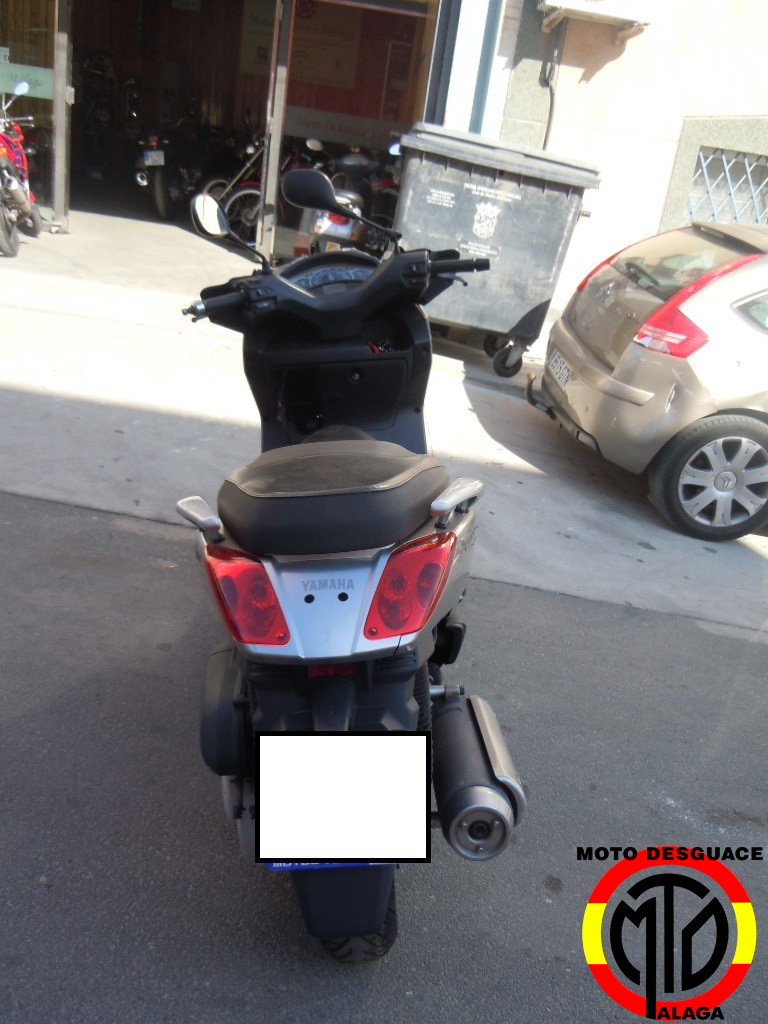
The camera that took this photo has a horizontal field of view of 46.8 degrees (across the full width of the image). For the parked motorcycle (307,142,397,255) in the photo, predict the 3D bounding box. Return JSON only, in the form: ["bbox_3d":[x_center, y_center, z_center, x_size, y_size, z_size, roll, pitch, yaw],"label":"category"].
[{"bbox_3d":[-0.230,-2.223,7.050,0.750,1.140,1.850,10,22,4],"label":"parked motorcycle"}]

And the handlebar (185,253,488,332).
[{"bbox_3d":[-0.121,-0.583,2.317,0.790,0.170,0.250,-7,22,-8],"label":"handlebar"}]

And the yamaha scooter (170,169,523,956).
[{"bbox_3d":[-0.095,-0.119,2.197,0.790,1.330,2.150,-2,22,-1],"label":"yamaha scooter"}]

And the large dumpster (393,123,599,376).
[{"bbox_3d":[0.686,-1.840,6.331,1.309,1.451,1.000,14,22,3],"label":"large dumpster"}]

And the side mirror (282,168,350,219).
[{"bbox_3d":[-0.185,-0.849,2.359,0.175,0.125,0.070,7,22,-4],"label":"side mirror"}]

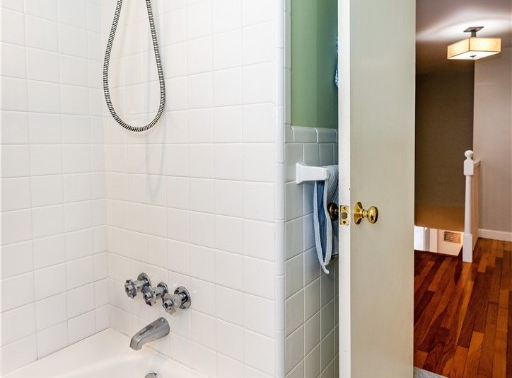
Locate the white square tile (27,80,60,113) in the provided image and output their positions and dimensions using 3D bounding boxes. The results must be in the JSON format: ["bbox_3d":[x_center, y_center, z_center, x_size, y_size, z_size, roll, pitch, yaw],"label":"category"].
[{"bbox_3d":[-0.745,-0.321,1.196,0.010,0.108,0.108,4,6,35],"label":"white square tile"}]

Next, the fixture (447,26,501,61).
[{"bbox_3d":[2.166,-1.452,3.391,0.317,0.255,0.317,0,4,-5],"label":"fixture"}]

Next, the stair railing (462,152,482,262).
[{"bbox_3d":[2.293,0.106,3.631,0.085,1.060,1.020,3,5,34],"label":"stair railing"}]

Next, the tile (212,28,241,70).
[{"bbox_3d":[-0.083,-0.410,1.013,0.108,0.108,0.009,3,5,34],"label":"tile"}]

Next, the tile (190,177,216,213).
[{"bbox_3d":[-0.170,0.018,1.093,0.108,0.108,0.009,3,5,34],"label":"tile"}]

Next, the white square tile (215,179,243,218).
[{"bbox_3d":[-0.082,0.030,1.037,0.108,0.108,0.010,4,6,35],"label":"white square tile"}]

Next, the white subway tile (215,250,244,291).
[{"bbox_3d":[-0.078,0.245,1.043,0.108,0.108,0.009,4,6,34],"label":"white subway tile"}]

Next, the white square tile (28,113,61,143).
[{"bbox_3d":[-0.746,-0.213,1.209,0.009,0.108,0.108,4,6,34],"label":"white square tile"}]

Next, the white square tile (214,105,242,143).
[{"bbox_3d":[-0.084,-0.193,1.030,0.107,0.107,0.009,3,5,34],"label":"white square tile"}]

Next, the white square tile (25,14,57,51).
[{"bbox_3d":[-0.742,-0.536,1.179,0.010,0.108,0.108,4,6,35],"label":"white square tile"}]

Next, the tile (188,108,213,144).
[{"bbox_3d":[-0.171,-0.201,1.087,0.108,0.108,0.009,4,6,34],"label":"tile"}]

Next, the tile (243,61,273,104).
[{"bbox_3d":[0.010,-0.292,0.949,0.108,0.108,0.010,4,6,35],"label":"tile"}]

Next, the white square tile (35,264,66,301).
[{"bbox_3d":[-0.743,0.334,1.232,0.009,0.108,0.108,4,6,34],"label":"white square tile"}]

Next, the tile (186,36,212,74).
[{"bbox_3d":[-0.175,-0.418,1.077,0.107,0.107,0.009,3,5,34],"label":"tile"}]

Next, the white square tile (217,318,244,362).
[{"bbox_3d":[-0.083,0.468,1.070,0.108,0.108,0.010,4,6,35],"label":"white square tile"}]

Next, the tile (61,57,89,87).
[{"bbox_3d":[-0.683,-0.442,1.285,0.009,0.107,0.107,3,5,34],"label":"tile"}]

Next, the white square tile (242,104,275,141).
[{"bbox_3d":[0.009,-0.184,0.960,0.108,0.108,0.009,3,5,34],"label":"white square tile"}]

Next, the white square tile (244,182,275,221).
[{"bbox_3d":[0.011,0.034,0.969,0.108,0.108,0.009,3,5,34],"label":"white square tile"}]

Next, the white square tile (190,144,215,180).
[{"bbox_3d":[-0.171,-0.091,1.092,0.108,0.108,0.009,4,6,34],"label":"white square tile"}]

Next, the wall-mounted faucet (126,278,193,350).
[{"bbox_3d":[-0.375,0.437,1.189,0.285,0.200,0.120,3,5,34],"label":"wall-mounted faucet"}]

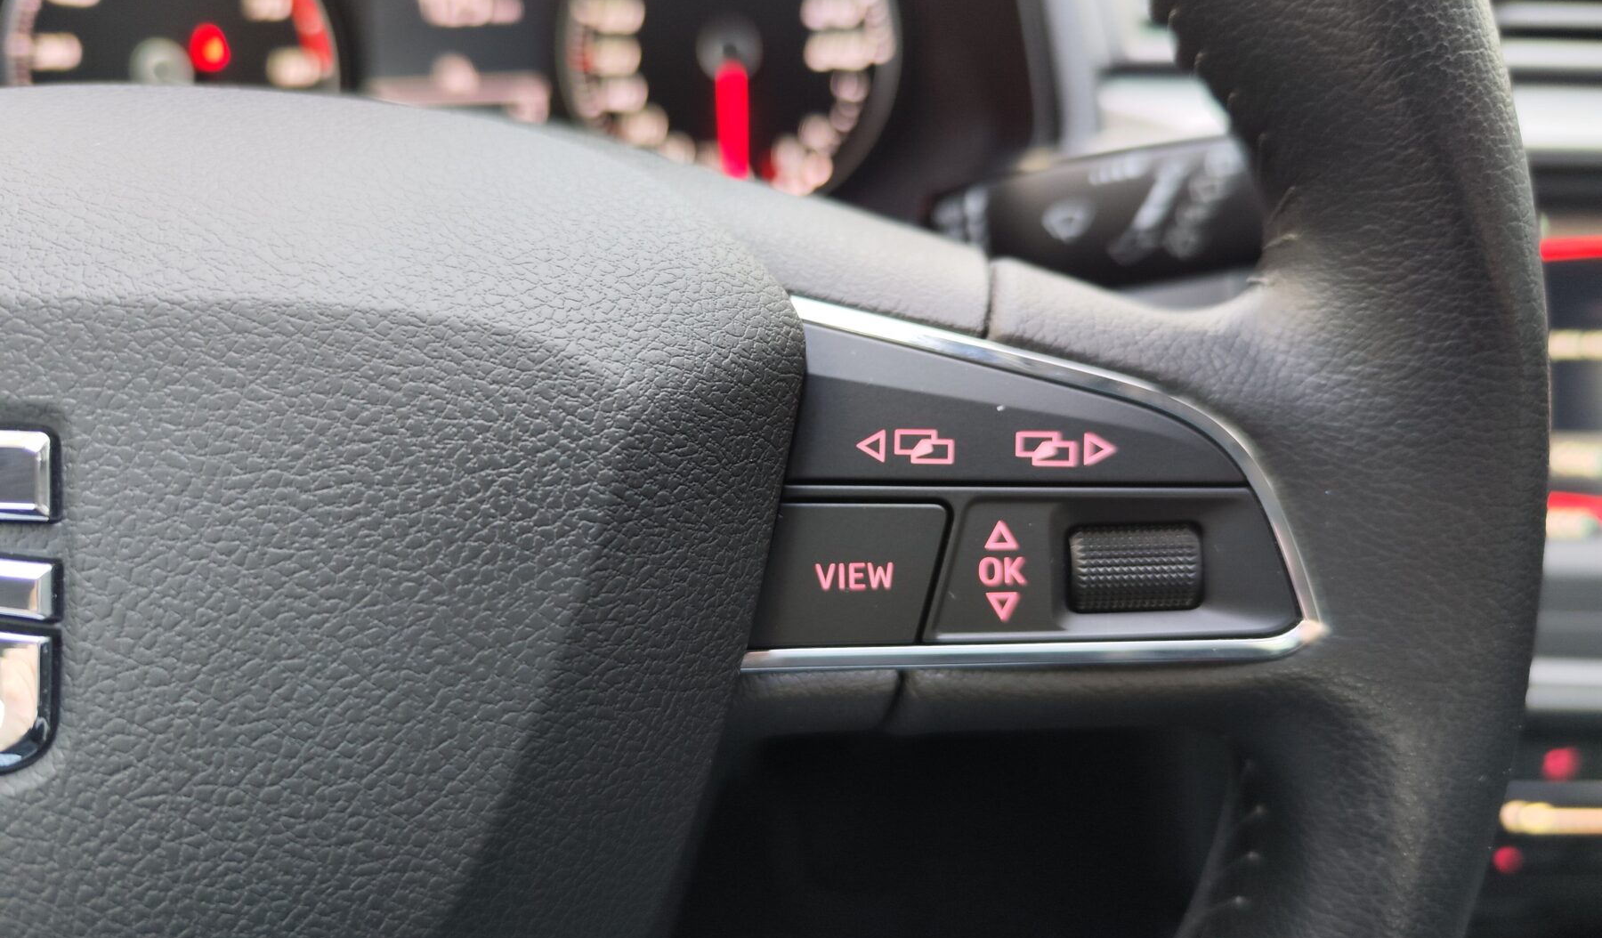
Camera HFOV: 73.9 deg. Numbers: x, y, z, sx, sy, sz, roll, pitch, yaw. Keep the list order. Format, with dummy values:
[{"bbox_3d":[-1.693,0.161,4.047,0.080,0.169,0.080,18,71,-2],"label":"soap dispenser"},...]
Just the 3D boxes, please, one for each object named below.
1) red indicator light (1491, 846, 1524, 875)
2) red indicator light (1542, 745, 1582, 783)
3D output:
[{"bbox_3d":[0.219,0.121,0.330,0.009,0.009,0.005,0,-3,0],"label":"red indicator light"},{"bbox_3d":[0.236,0.092,0.330,0.010,0.010,0.005,0,-3,0],"label":"red indicator light"}]

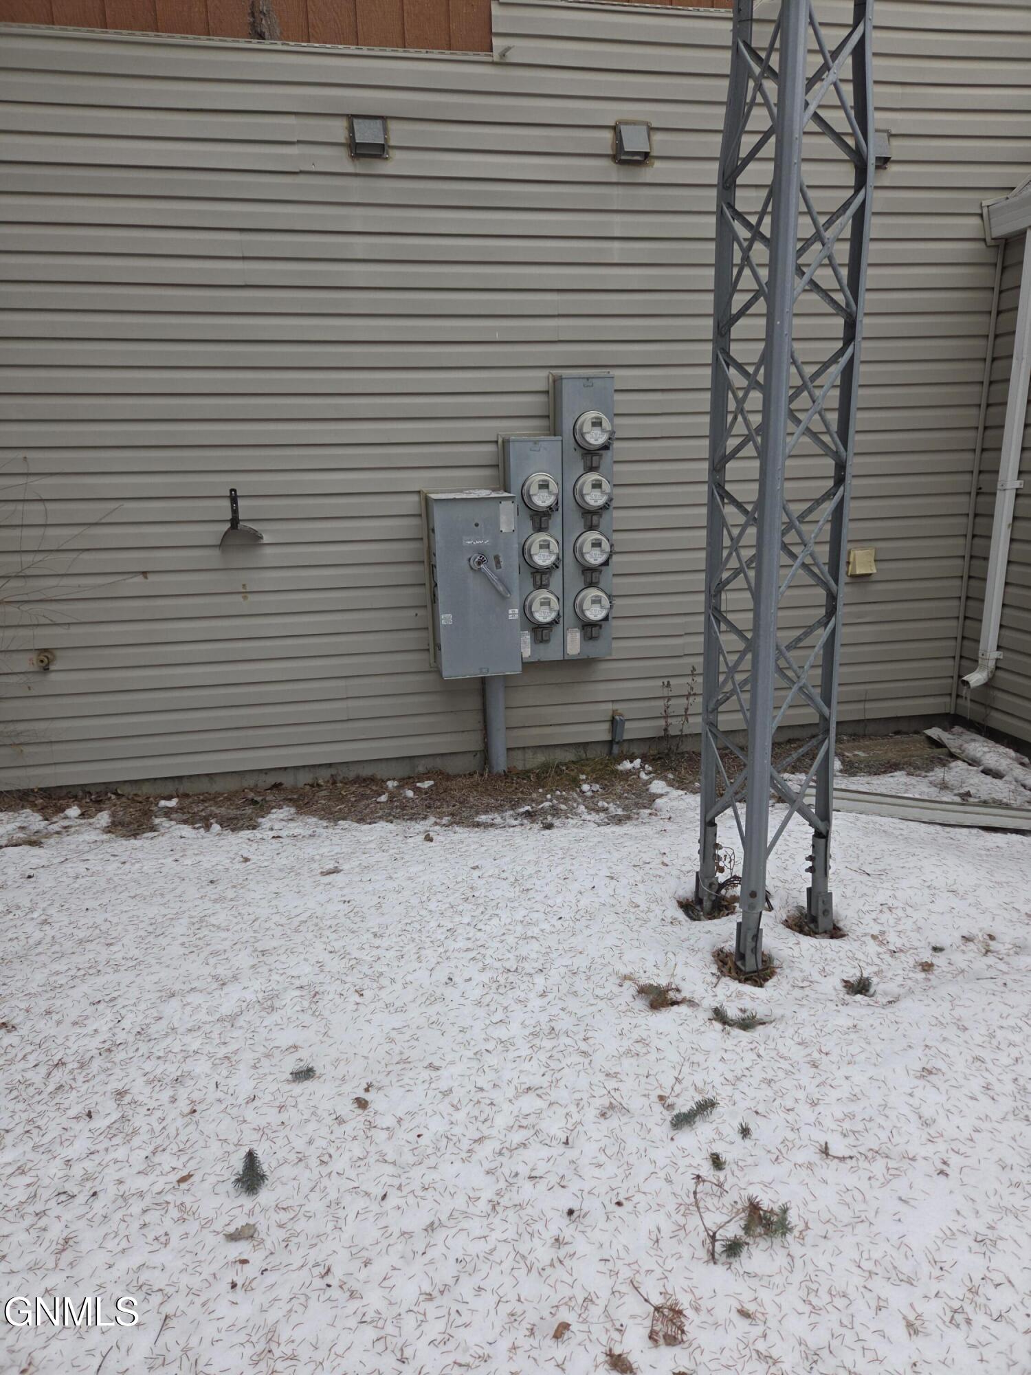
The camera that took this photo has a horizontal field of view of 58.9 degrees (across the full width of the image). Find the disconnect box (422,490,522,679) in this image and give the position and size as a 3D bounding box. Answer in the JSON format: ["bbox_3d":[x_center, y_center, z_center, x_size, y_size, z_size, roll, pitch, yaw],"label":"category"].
[{"bbox_3d":[-0.202,-0.500,4.436,0.381,0.828,0.380,-4,14,-10],"label":"disconnect box"}]

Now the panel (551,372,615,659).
[{"bbox_3d":[0.350,-0.816,4.511,0.250,1.346,0.293,-4,14,-10],"label":"panel"}]

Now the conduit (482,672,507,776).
[{"bbox_3d":[-0.098,0.162,4.721,0.098,0.585,0.098,-4,14,-10],"label":"conduit"}]

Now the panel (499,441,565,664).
[{"bbox_3d":[0.102,-0.663,4.501,0.250,1.074,0.293,-4,14,-10],"label":"panel"}]

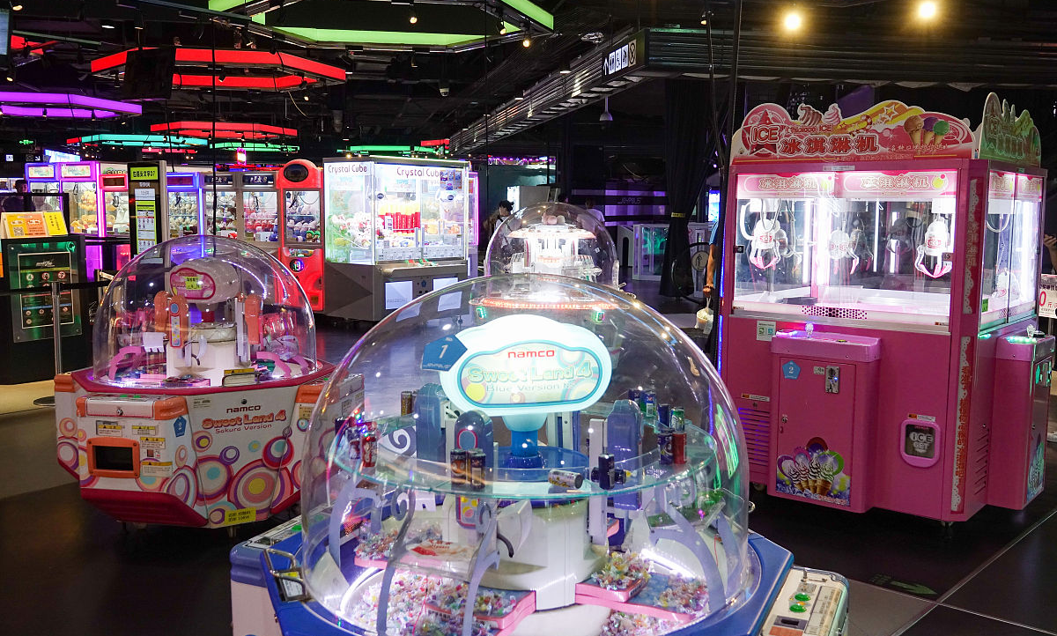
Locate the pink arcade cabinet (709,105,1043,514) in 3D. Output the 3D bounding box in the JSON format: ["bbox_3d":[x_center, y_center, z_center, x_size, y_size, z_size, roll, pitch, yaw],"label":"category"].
[{"bbox_3d":[1.968,-0.091,5.003,1.520,2.075,1.520,6,9,40],"label":"pink arcade cabinet"}]

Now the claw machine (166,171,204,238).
[{"bbox_3d":[-5.205,-1.308,14.746,0.800,2.041,0.850,4,8,29],"label":"claw machine"}]

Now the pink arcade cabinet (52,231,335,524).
[{"bbox_3d":[-1.682,0.264,4.803,1.588,1.385,1.588,2,7,11],"label":"pink arcade cabinet"}]

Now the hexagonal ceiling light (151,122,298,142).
[{"bbox_3d":[-7.302,-4.518,22.044,3.300,0.170,2.858,-1,7,-12],"label":"hexagonal ceiling light"}]

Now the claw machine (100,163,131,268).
[{"bbox_3d":[-6.638,-1.417,15.522,0.800,2.055,0.850,4,8,29],"label":"claw machine"}]

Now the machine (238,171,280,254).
[{"bbox_3d":[-3.791,-1.201,13.969,0.800,2.032,0.850,4,8,29],"label":"machine"}]

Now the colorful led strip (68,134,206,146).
[{"bbox_3d":[-10.910,-5.013,25.925,3.300,0.170,2.858,-1,7,-12],"label":"colorful led strip"}]

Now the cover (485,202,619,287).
[{"bbox_3d":[0.174,-0.497,6.800,0.990,0.740,0.990,0,7,0],"label":"cover"}]

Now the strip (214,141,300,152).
[{"bbox_3d":[-8.775,-5.273,28.116,3.135,0.170,2.722,-1,7,-12],"label":"strip"}]

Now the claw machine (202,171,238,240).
[{"bbox_3d":[-4.499,-1.258,14.357,0.800,2.043,0.850,4,8,29],"label":"claw machine"}]

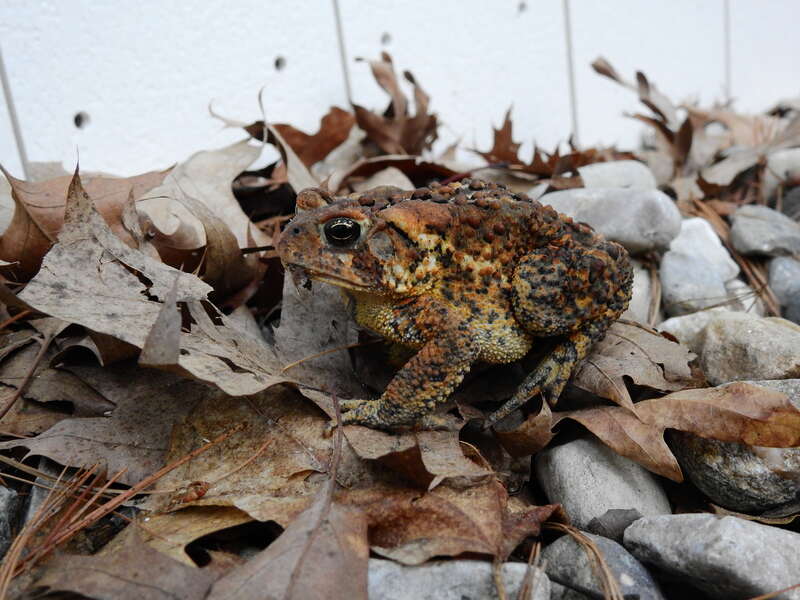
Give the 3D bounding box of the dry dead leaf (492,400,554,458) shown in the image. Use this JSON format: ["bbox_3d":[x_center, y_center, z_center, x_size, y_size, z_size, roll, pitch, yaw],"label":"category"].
[{"bbox_3d":[0.028,0.029,0.222,0.015,0.011,0.011,-9,21,0],"label":"dry dead leaf"}]

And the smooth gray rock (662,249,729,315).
[{"bbox_3d":[0.088,-0.005,0.297,0.021,0.018,0.020,-9,21,0],"label":"smooth gray rock"}]

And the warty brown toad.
[{"bbox_3d":[0.013,0.000,0.234,0.083,0.051,0.055,-13,22,-12],"label":"warty brown toad"}]

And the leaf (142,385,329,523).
[{"bbox_3d":[-0.037,0.034,0.224,0.042,0.013,0.048,-9,21,0],"label":"leaf"}]

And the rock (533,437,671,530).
[{"bbox_3d":[0.045,0.042,0.220,0.034,0.021,0.025,11,29,41],"label":"rock"}]

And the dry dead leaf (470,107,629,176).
[{"bbox_3d":[0.056,-0.056,0.360,0.055,0.023,0.020,-5,22,9],"label":"dry dead leaf"}]

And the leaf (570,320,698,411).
[{"bbox_3d":[0.056,0.016,0.239,0.031,0.013,0.036,-9,21,0],"label":"leaf"}]

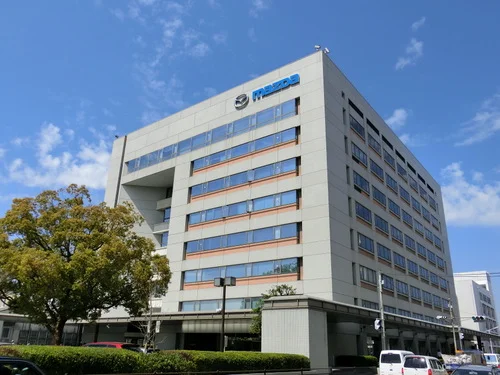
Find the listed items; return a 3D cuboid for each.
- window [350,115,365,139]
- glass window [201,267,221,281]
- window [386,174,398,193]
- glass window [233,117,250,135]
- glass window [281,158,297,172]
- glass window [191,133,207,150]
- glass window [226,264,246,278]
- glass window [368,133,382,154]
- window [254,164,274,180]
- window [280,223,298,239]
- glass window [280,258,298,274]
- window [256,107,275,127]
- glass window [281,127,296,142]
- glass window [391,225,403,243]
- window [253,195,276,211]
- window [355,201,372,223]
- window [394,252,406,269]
[{"bbox_3d":[14.674,-8.058,56.931,0.150,1.850,4.850,-14,-26,35],"label":"window"},{"bbox_3d":[-4.665,10.408,50.047,3.058,1.485,0.180,-14,-26,35],"label":"glass window"},{"bbox_3d":[19.921,-0.528,58.600,0.170,1.620,4.420,-14,-26,35],"label":"window"},{"bbox_3d":[-1.143,-7.931,53.954,2.766,2.098,0.180,-14,-26,35],"label":"glass window"},{"bbox_3d":[4.603,-2.435,49.579,1.970,1.420,0.150,-14,-26,35],"label":"glass window"},{"bbox_3d":[-7.304,-6.585,60.474,2.860,1.990,0.150,-14,-26,35],"label":"glass window"},{"bbox_3d":[-1.520,9.042,44.938,2.780,1.360,0.170,-14,-26,35],"label":"glass window"},{"bbox_3d":[17.429,-5.913,58.399,0.180,1.682,4.676,-14,-26,35],"label":"glass window"},{"bbox_3d":[1.692,-1.754,49.021,2.732,1.389,0.200,-14,-26,35],"label":"window"},{"bbox_3d":[3.943,4.430,42.385,1.920,1.360,0.170,-14,-26,35],"label":"window"},{"bbox_3d":[4.049,8.270,43.832,1.999,1.529,0.180,-14,-26,35],"label":"glass window"},{"bbox_3d":[1.865,-8.408,49.420,2.780,1.760,0.170,-14,-26,35],"label":"window"},{"bbox_3d":[4.707,-6.214,51.052,1.950,1.400,0.150,-14,-26,35],"label":"glass window"},{"bbox_3d":[20.650,6.656,58.612,0.200,1.693,4.682,-14,-26,35],"label":"glass window"},{"bbox_3d":[1.505,1.755,45.491,2.780,1.360,0.170,-14,-26,35],"label":"window"},{"bbox_3d":[13.608,3.072,49.907,0.180,1.682,4.676,-14,-26,35],"label":"window"},{"bbox_3d":[20.575,10.078,57.252,0.180,1.683,4.676,-14,-26,35],"label":"window"}]

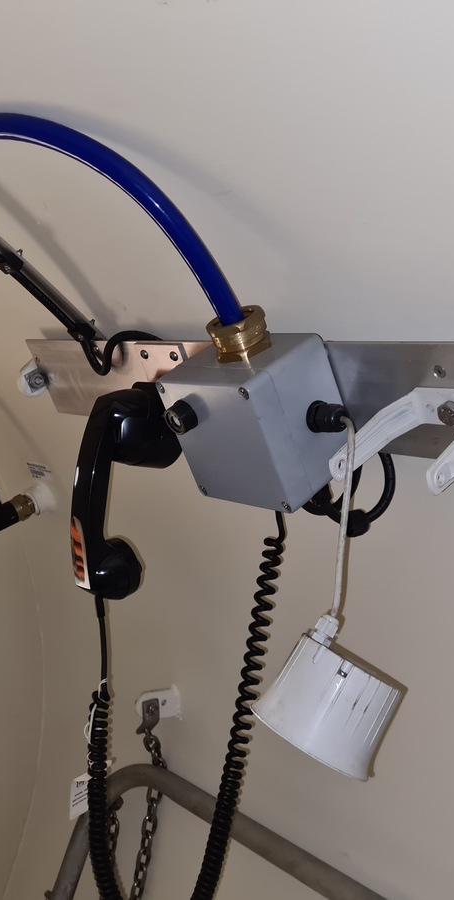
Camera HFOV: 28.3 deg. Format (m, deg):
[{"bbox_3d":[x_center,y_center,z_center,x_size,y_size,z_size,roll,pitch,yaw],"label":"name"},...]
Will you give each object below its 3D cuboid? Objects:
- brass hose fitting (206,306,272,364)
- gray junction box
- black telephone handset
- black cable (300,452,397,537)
[{"bbox_3d":[0.011,-0.096,0.756,0.050,0.029,0.052,-18,24,8],"label":"brass hose fitting"},{"bbox_3d":[0.028,-0.026,0.779,0.090,0.119,0.120,-37,28,-32],"label":"gray junction box"},{"bbox_3d":[-0.104,0.041,0.890,0.075,0.205,0.055,-1,7,-41],"label":"black telephone handset"},{"bbox_3d":[0.108,0.038,0.795,0.047,0.077,0.076,-2,7,-41],"label":"black cable"}]

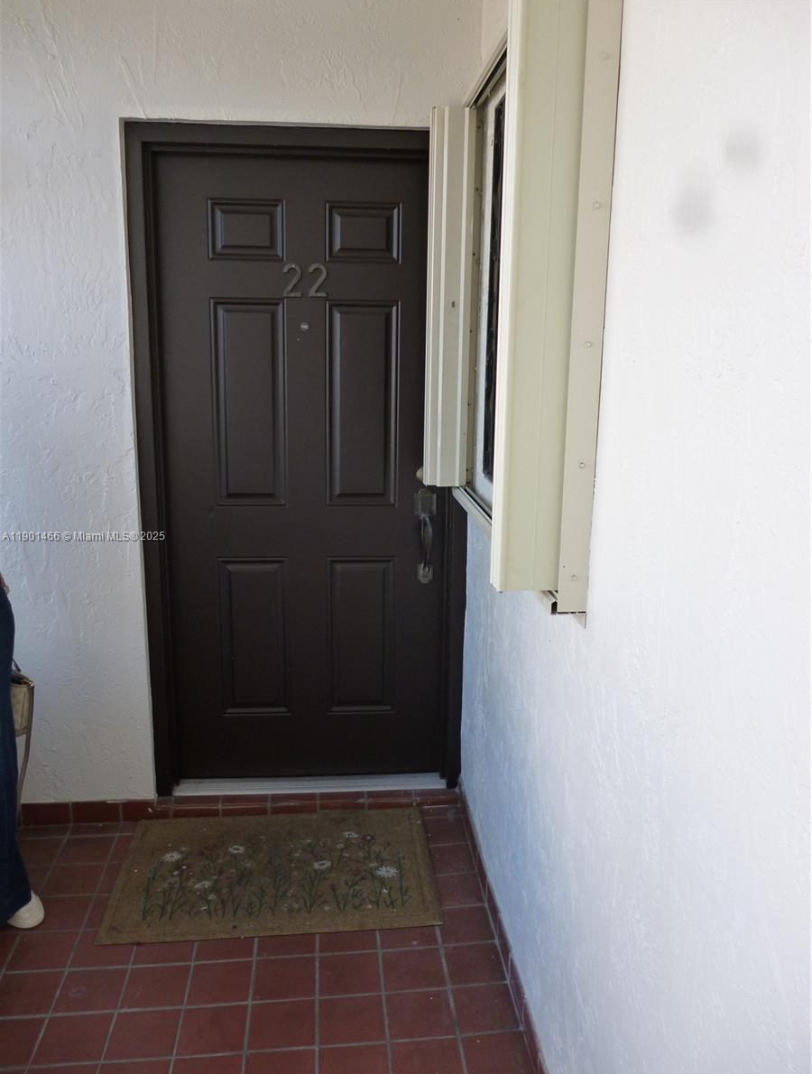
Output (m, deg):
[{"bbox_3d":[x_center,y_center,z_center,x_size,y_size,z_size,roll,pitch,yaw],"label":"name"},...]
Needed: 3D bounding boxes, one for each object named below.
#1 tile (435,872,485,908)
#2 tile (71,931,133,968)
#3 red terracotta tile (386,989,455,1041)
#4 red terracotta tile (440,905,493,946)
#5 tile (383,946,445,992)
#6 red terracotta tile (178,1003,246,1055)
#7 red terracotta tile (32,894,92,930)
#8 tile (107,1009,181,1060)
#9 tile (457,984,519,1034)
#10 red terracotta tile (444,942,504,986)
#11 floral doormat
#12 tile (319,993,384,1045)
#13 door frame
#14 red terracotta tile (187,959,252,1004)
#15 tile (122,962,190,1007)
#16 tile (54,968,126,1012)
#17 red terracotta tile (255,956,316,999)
[{"bbox_3d":[0.143,1.026,2.533,0.153,0.013,0.145,-1,13,-6],"label":"tile"},{"bbox_3d":[-0.780,1.071,2.276,0.149,0.012,0.149,-1,12,-6],"label":"tile"},{"bbox_3d":[0.033,1.133,2.071,0.154,0.013,0.143,-1,13,-6],"label":"red terracotta tile"},{"bbox_3d":[0.157,1.062,2.388,0.150,0.013,0.150,-1,12,-6],"label":"red terracotta tile"},{"bbox_3d":[0.018,1.097,2.212,0.150,0.013,0.150,-1,12,-6],"label":"tile"},{"bbox_3d":[-0.441,1.134,2.008,0.150,0.013,0.150,-1,12,-6],"label":"red terracotta tile"},{"bbox_3d":[-0.954,1.042,2.413,0.148,0.013,0.145,-1,13,-6],"label":"red terracotta tile"},{"bbox_3d":[-0.594,1.135,1.992,0.150,0.013,0.150,-1,12,-6],"label":"tile"},{"bbox_3d":[0.186,1.125,2.079,0.149,0.012,0.149,-1,12,-6],"label":"tile"},{"bbox_3d":[0.175,1.096,2.236,0.148,0.013,0.143,-1,13,-6],"label":"red terracotta tile"},{"bbox_3d":[-0.382,0.988,2.628,0.915,0.012,0.610,-1,12,-6],"label":"floral doormat"},{"bbox_3d":[-0.127,1.136,2.053,0.151,0.013,0.142,-1,13,-6],"label":"tile"},{"bbox_3d":[-0.310,-0.155,2.781,1.020,2.110,0.140,-1,12,-6],"label":"door frame"},{"bbox_3d":[-0.456,1.102,2.157,0.150,0.013,0.150,-1,12,-6],"label":"red terracotta tile"},{"bbox_3d":[-0.608,1.102,2.139,0.149,0.012,0.149,-1,12,-6],"label":"tile"},{"bbox_3d":[-0.762,1.105,2.124,0.150,0.013,0.150,-1,12,-6],"label":"tile"},{"bbox_3d":[-0.301,1.103,2.183,0.151,0.013,0.144,-1,13,-6],"label":"red terracotta tile"}]

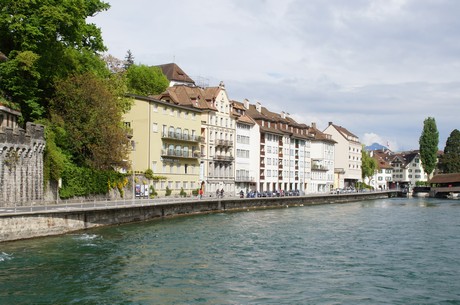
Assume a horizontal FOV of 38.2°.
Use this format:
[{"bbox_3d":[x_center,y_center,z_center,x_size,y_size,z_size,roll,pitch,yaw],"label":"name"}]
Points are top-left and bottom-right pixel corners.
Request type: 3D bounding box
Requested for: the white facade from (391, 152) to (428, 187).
[{"bbox_3d":[79.000,8.100,291.140,11.000,15.400,11.500,1,-3,-18],"label":"white facade"}]

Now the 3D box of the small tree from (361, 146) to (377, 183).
[{"bbox_3d":[50.000,5.720,236.990,7.000,15.300,7.000,0,-3,0],"label":"small tree"}]

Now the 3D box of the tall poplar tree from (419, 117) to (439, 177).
[{"bbox_3d":[83.200,0.140,278.300,8.400,30.300,8.400,0,-3,0],"label":"tall poplar tree"}]

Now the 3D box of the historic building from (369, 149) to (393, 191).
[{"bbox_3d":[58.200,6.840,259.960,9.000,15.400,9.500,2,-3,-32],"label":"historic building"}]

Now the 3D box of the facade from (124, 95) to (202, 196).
[{"bbox_3d":[-13.500,-0.660,121.960,9.500,17.700,17.600,-1,-3,27],"label":"facade"}]

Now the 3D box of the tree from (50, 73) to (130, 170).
[{"bbox_3d":[-20.600,-4.240,98.810,11.600,14.700,10.500,0,-3,0],"label":"tree"}]

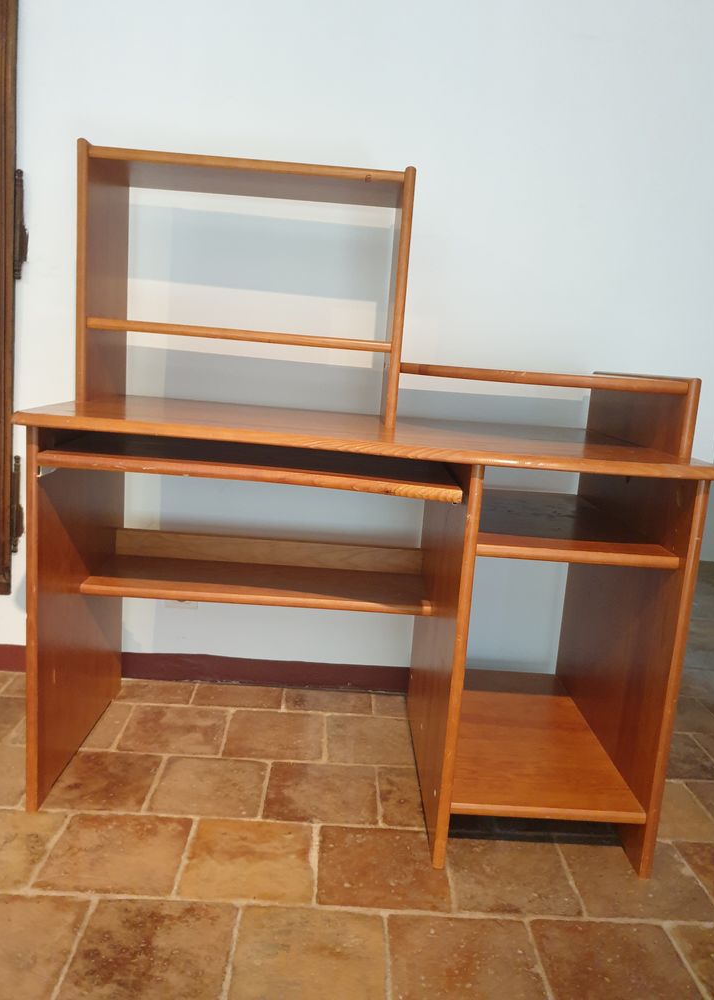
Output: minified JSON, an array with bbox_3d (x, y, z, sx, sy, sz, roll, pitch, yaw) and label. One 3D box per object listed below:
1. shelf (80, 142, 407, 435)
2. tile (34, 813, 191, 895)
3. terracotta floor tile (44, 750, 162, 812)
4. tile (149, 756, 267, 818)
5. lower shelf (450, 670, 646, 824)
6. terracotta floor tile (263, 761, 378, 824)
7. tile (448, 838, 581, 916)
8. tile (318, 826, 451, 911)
[{"bbox_3d":[-0.226,-0.440,1.602,0.644,0.494,0.267,4,10,-1],"label":"shelf"},{"bbox_3d":[-0.418,0.628,1.321,0.225,0.020,0.209,4,10,-2],"label":"tile"},{"bbox_3d":[-0.528,0.582,1.537,0.223,0.020,0.208,4,10,-2],"label":"terracotta floor tile"},{"bbox_3d":[-0.296,0.590,1.525,0.216,0.020,0.202,4,10,-1],"label":"tile"},{"bbox_3d":[0.335,0.501,1.623,0.349,0.018,0.604,4,10,-2],"label":"lower shelf"},{"bbox_3d":[-0.070,0.612,1.553,0.224,0.020,0.209,4,10,-2],"label":"terracotta floor tile"},{"bbox_3d":[0.274,0.667,1.324,0.214,0.020,0.207,4,10,-1],"label":"tile"},{"bbox_3d":[0.046,0.652,1.318,0.221,0.020,0.210,4,10,-1],"label":"tile"}]

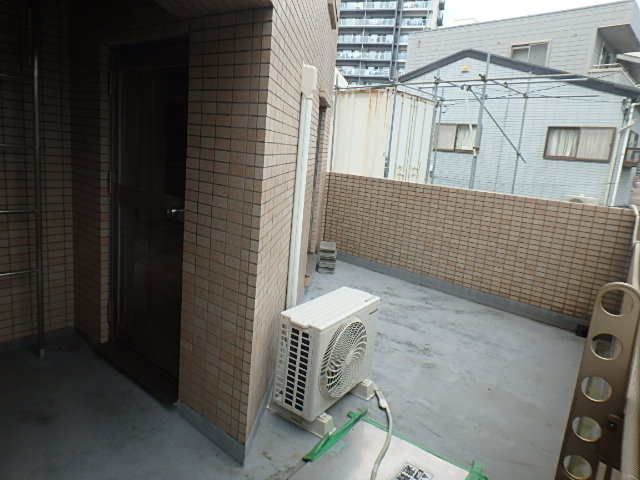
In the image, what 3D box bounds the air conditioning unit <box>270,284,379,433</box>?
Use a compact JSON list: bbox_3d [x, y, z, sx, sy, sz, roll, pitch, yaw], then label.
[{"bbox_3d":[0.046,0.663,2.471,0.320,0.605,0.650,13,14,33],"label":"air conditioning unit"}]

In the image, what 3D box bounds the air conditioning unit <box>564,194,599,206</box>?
[{"bbox_3d":[7.344,-0.913,11.946,0.820,0.570,0.300,16,16,41],"label":"air conditioning unit"}]

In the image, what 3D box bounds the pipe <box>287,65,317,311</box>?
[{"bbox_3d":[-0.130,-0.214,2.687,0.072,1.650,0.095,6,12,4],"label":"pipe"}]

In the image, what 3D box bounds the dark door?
[{"bbox_3d":[-0.918,-0.125,2.293,0.750,1.755,0.080,14,14,34],"label":"dark door"}]

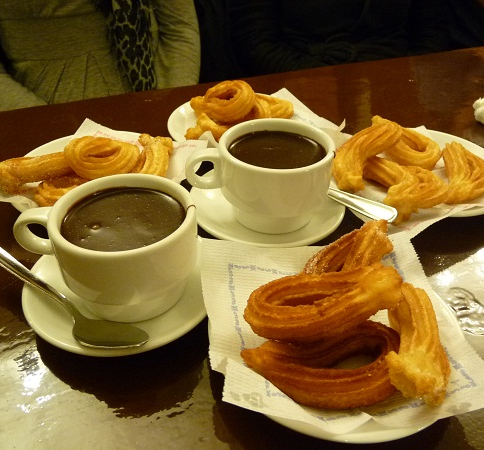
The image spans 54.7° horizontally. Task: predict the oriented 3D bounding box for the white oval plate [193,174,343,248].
[{"bbox_3d":[0.022,-0.018,0.436,0.143,0.021,0.143,0,38,0],"label":"white oval plate"}]

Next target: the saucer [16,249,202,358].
[{"bbox_3d":[-0.086,0.045,0.352,0.143,0.021,0.143,0,38,0],"label":"saucer"}]

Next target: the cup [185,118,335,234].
[{"bbox_3d":[0.014,-0.042,0.413,0.126,0.068,0.096,-2,38,-4],"label":"cup"}]

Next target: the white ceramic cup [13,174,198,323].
[{"bbox_3d":[-0.097,0.016,0.337,0.129,0.068,0.096,4,38,4],"label":"white ceramic cup"}]

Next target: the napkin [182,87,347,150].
[{"bbox_3d":[0.024,-0.123,0.555,0.146,0.026,0.149,-16,41,-20],"label":"napkin"}]

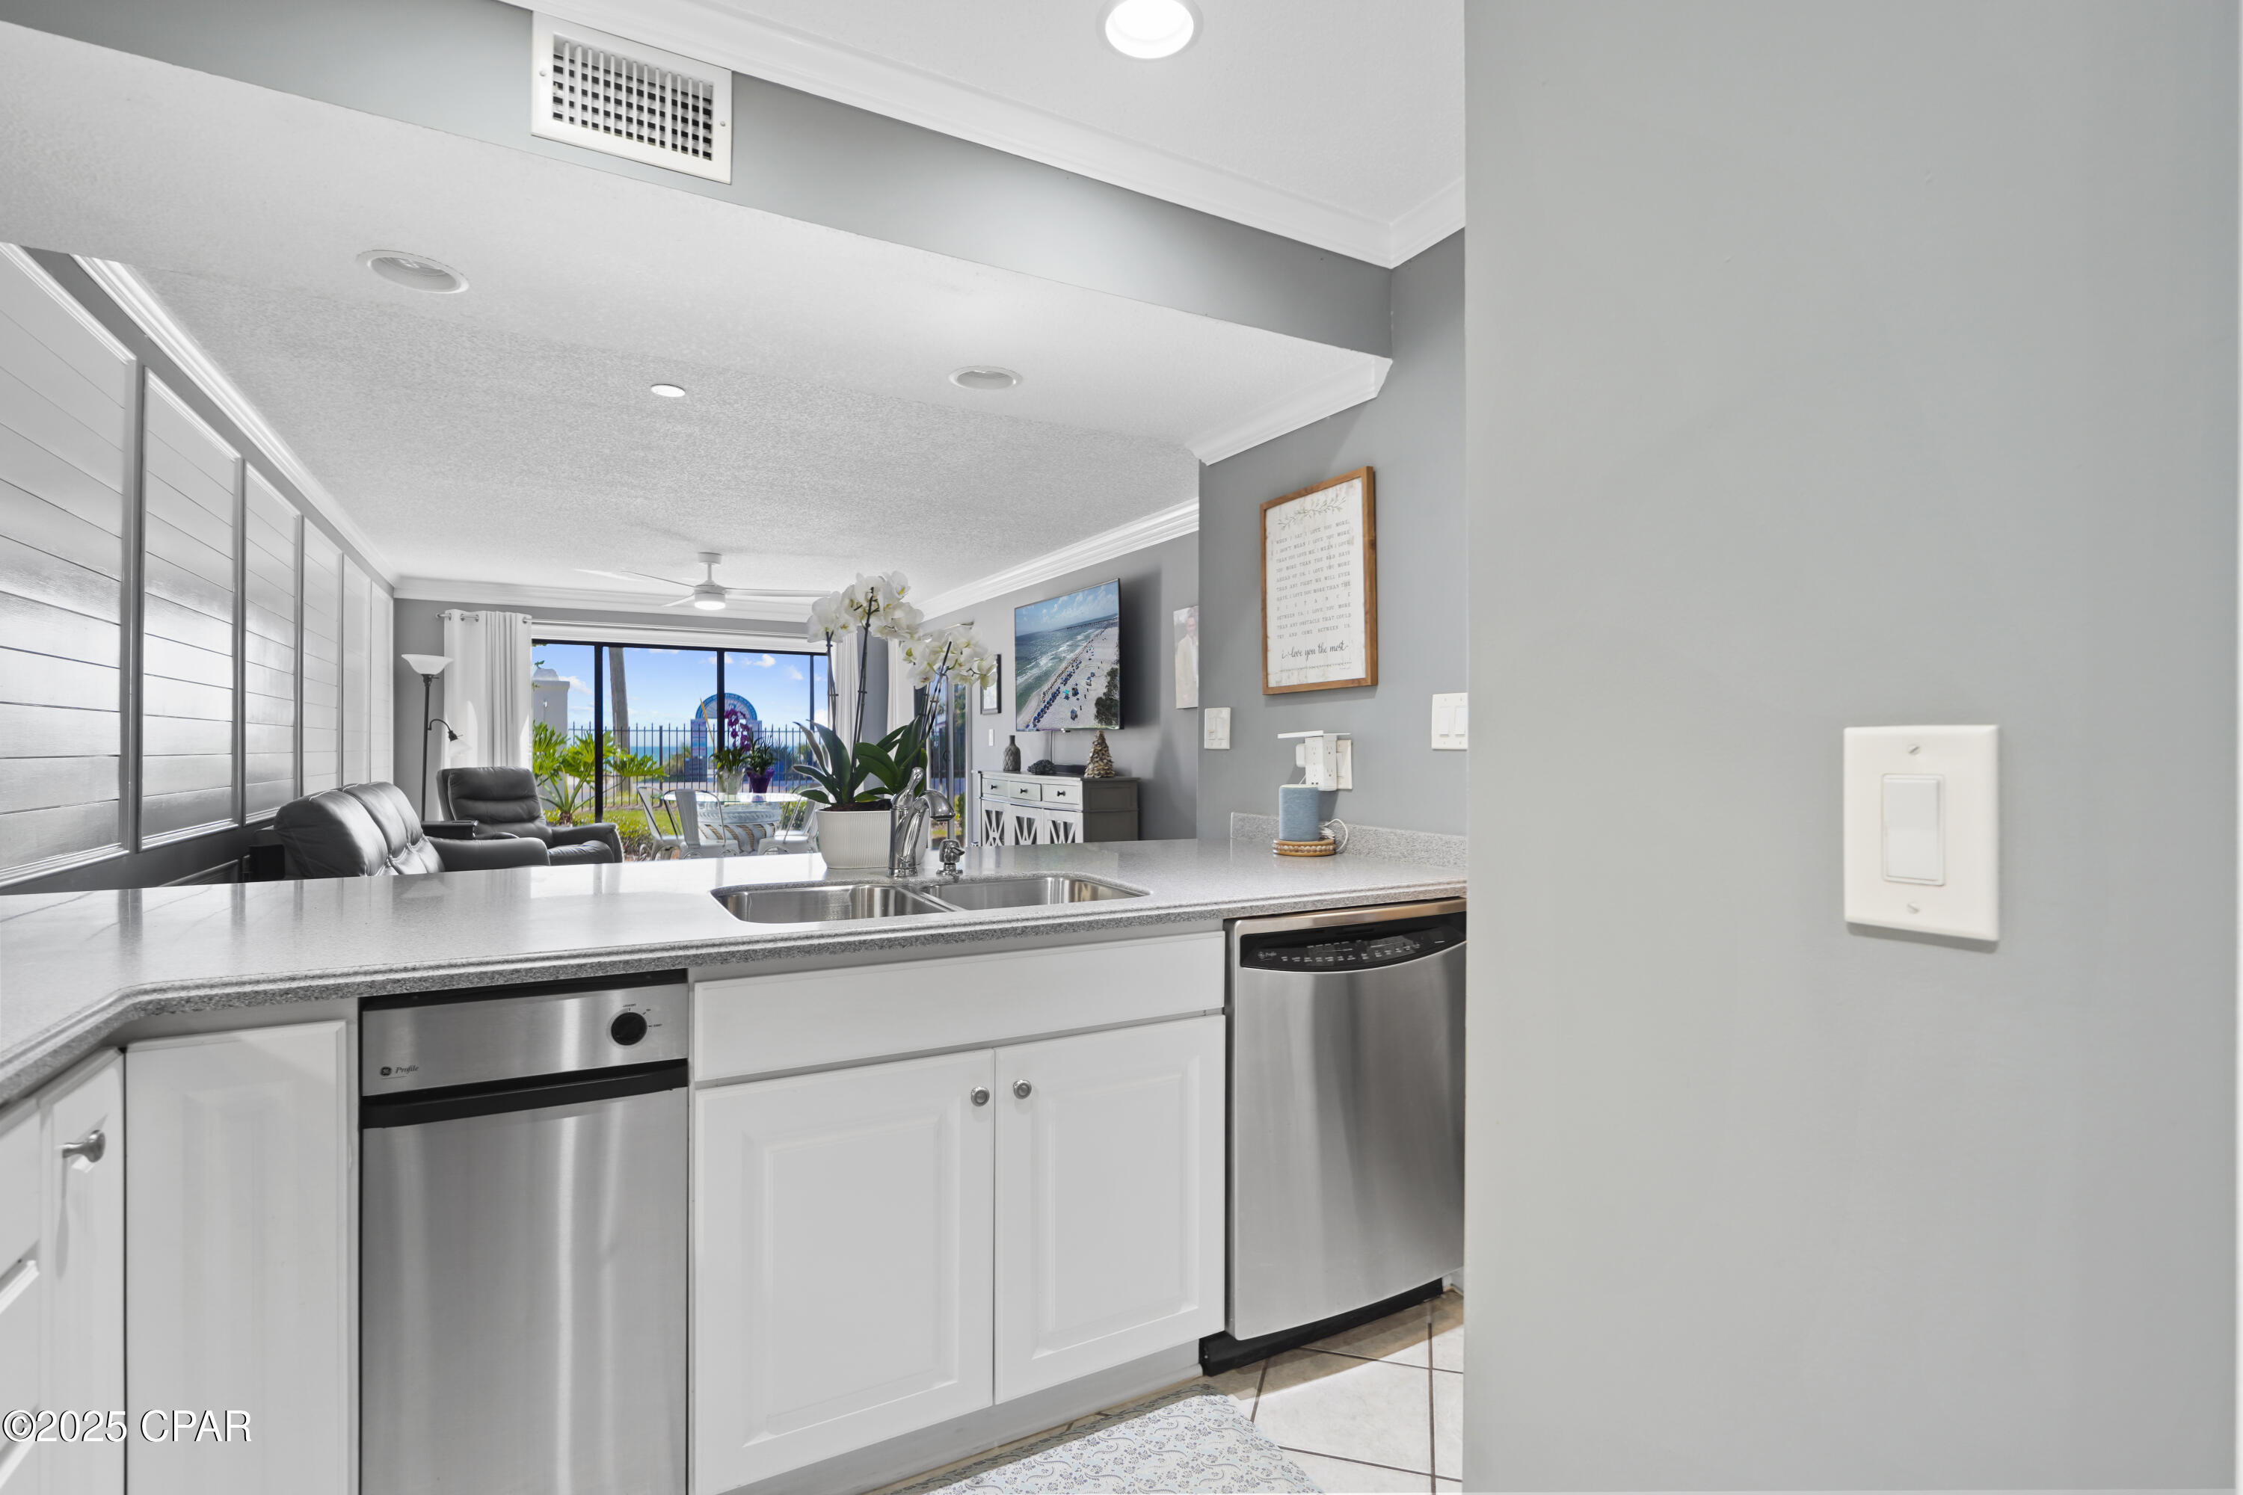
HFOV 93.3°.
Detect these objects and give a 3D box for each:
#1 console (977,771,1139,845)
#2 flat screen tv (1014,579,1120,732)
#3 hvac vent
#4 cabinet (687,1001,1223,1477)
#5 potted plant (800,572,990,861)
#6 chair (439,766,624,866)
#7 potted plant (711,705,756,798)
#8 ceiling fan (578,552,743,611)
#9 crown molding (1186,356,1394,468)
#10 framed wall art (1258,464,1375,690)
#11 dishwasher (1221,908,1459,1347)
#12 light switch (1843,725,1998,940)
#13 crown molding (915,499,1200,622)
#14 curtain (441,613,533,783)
[{"bbox_3d":[-0.421,0.680,6.442,0.360,1.020,1.530,0,0,-29],"label":"console"},{"bbox_3d":[-0.340,-0.527,6.596,0.060,0.840,1.510,0,0,-28],"label":"flat screen tv"},{"bbox_3d":[-0.793,-1.057,1.726,0.299,0.194,0.016,0,0,-29],"label":"hvac vent"},{"bbox_3d":[-0.350,0.762,2.001,0.920,0.875,0.600,0,0,-28],"label":"cabinet"},{"bbox_3d":[-0.531,-0.068,2.500,0.400,0.690,0.280,0,0,-29],"label":"potted plant"},{"bbox_3d":[-3.929,0.660,7.100,0.950,1.050,0.900,0,0,21],"label":"chair"},{"bbox_3d":[-3.196,0.035,8.700,0.360,0.730,0.350,0,0,-28],"label":"potted plant"},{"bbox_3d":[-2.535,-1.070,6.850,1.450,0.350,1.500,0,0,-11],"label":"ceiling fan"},{"bbox_3d":[0.422,-0.894,2.895,0.058,0.070,0.845,0,0,-29],"label":"crown molding"},{"bbox_3d":[0.512,-0.412,2.765,0.030,0.530,0.435,0,0,-29],"label":"framed wall art"},{"bbox_3d":[0.336,0.767,2.333,0.610,0.860,0.600,0,0,-28],"label":"dishwasher"},{"bbox_3d":[0.488,0.050,0.649,0.009,0.124,0.079,0,0,-29],"label":"light switch"},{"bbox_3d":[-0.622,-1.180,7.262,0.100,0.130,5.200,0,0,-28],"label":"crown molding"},{"bbox_3d":[-4.675,0.074,7.816,0.550,2.180,0.130,0,0,-29],"label":"curtain"}]

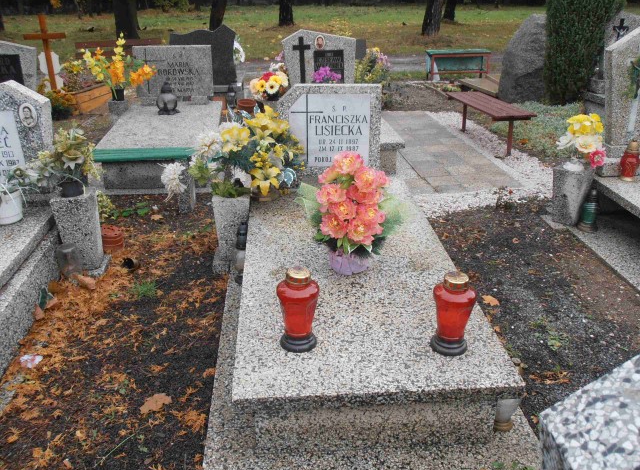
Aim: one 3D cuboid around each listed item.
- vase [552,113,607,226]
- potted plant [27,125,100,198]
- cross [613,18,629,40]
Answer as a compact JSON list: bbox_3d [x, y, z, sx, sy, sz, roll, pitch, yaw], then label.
[{"bbox_3d":[1.530,-0.402,4.082,0.280,0.620,0.270,-1,24,-3],"label":"vase"},{"bbox_3d":[-1.263,-0.362,3.368,0.340,0.330,0.290,-3,22,-5],"label":"potted plant"},{"bbox_3d":[2.662,-1.798,6.061,0.130,0.240,0.035,-1,24,-3],"label":"cross"}]

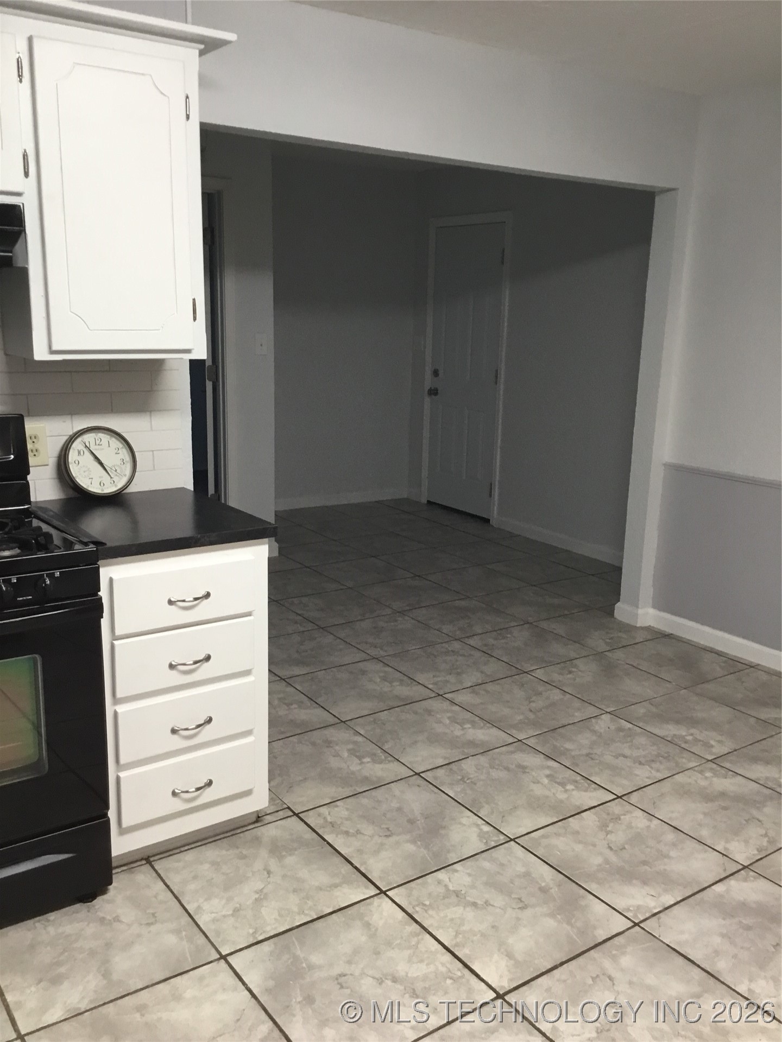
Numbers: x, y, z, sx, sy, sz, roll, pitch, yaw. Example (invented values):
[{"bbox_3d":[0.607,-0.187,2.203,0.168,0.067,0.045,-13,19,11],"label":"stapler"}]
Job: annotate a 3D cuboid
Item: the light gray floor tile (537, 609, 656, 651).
[{"bbox_3d":[0.999,0.528,4.505,0.452,0.012,0.452,-7,16,-35],"label":"light gray floor tile"}]

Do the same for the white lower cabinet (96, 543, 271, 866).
[{"bbox_3d":[-0.696,0.426,2.711,0.455,0.850,0.595,-7,16,-35],"label":"white lower cabinet"}]

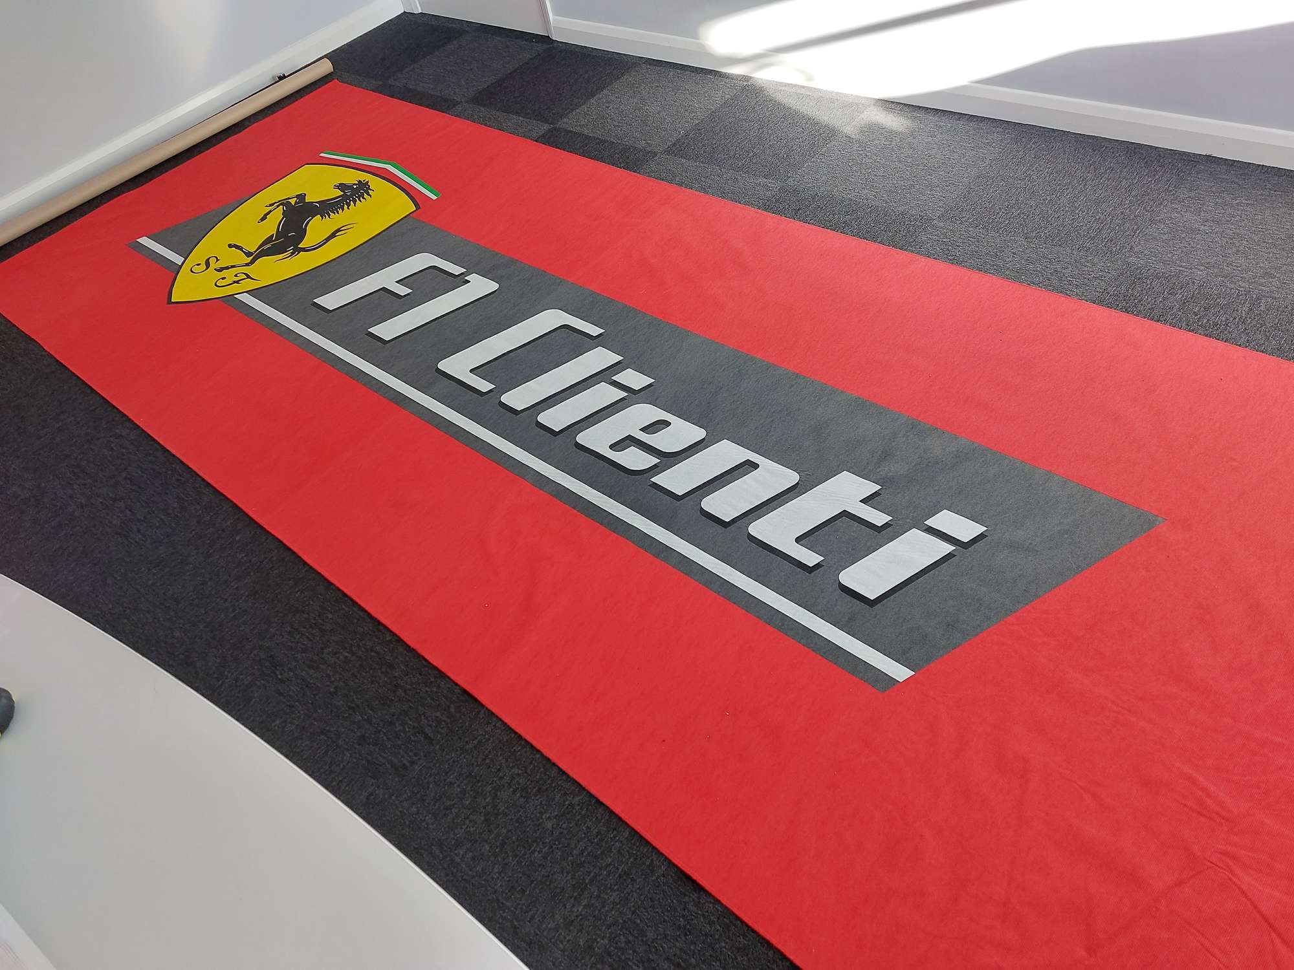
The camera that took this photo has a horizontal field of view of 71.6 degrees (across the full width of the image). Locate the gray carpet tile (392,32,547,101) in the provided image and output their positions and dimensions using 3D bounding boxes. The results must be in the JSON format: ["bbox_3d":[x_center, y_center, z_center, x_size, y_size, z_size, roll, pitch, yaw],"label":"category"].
[{"bbox_3d":[-0.752,-1.771,3.792,0.500,0.010,0.500,27,60,31],"label":"gray carpet tile"}]

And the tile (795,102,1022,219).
[{"bbox_3d":[0.774,-0.996,2.757,0.500,0.010,0.500,27,60,31],"label":"tile"}]

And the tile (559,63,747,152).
[{"bbox_3d":[0.011,-1.384,3.275,0.500,0.010,0.500,27,60,31],"label":"tile"}]

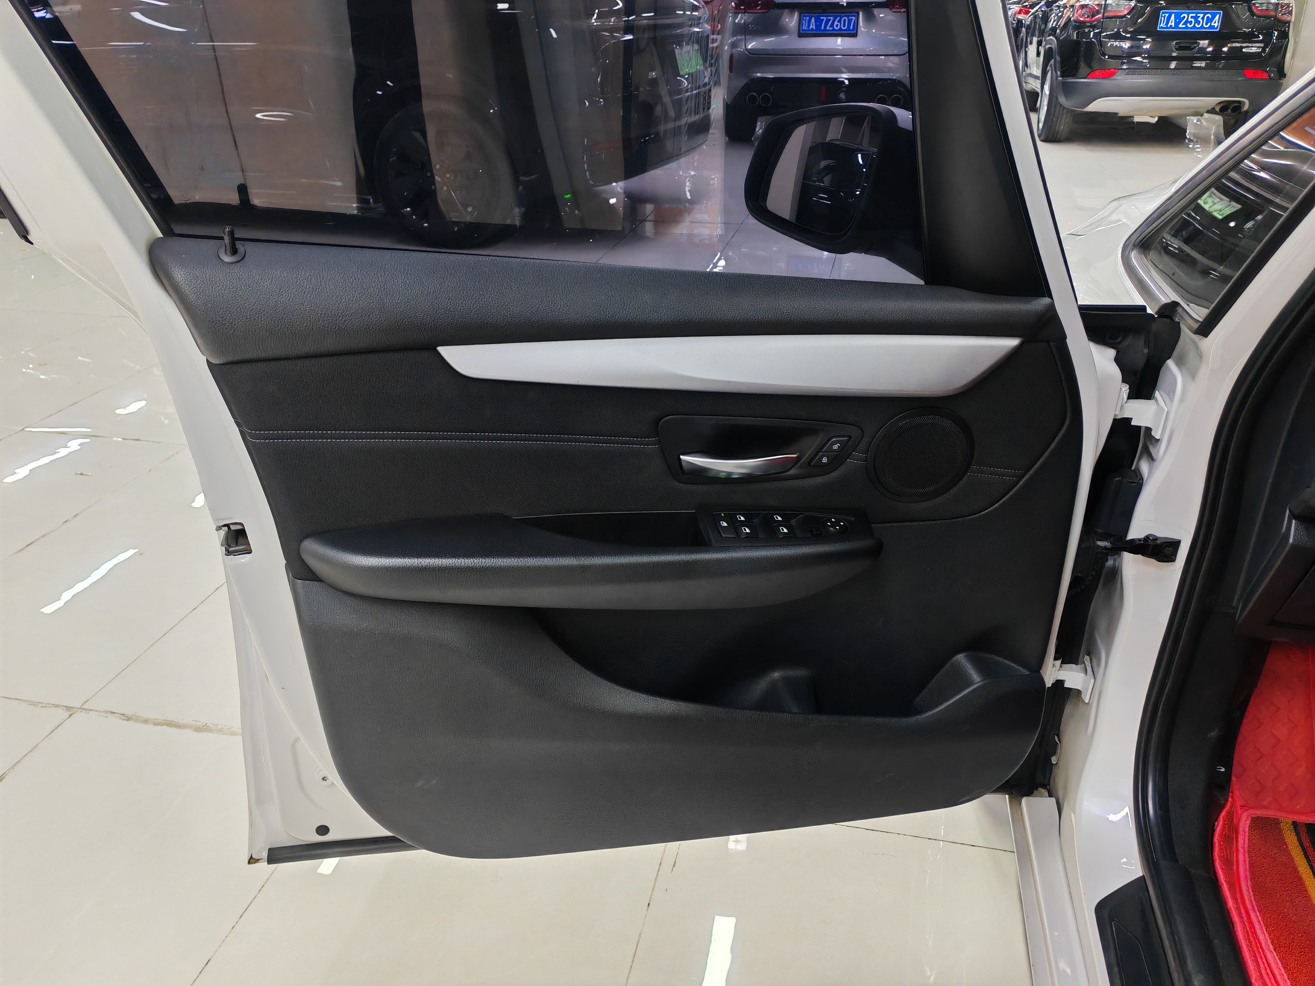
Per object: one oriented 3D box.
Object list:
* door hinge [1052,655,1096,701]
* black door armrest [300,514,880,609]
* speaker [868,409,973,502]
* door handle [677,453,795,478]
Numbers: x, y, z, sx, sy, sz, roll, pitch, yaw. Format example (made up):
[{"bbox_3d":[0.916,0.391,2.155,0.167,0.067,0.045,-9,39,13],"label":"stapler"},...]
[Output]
[{"bbox_3d":[0.501,0.223,1.233,0.055,0.058,0.050,-3,26,-5],"label":"door hinge"},{"bbox_3d":[-0.054,0.069,0.981,0.550,0.088,0.085,-3,26,-5],"label":"black door armrest"},{"bbox_3d":[0.260,-0.036,1.012,0.106,0.106,0.020,-3,31,-5],"label":"speaker"},{"bbox_3d":[0.078,-0.027,0.988,0.116,0.030,0.026,-3,26,-5],"label":"door handle"}]

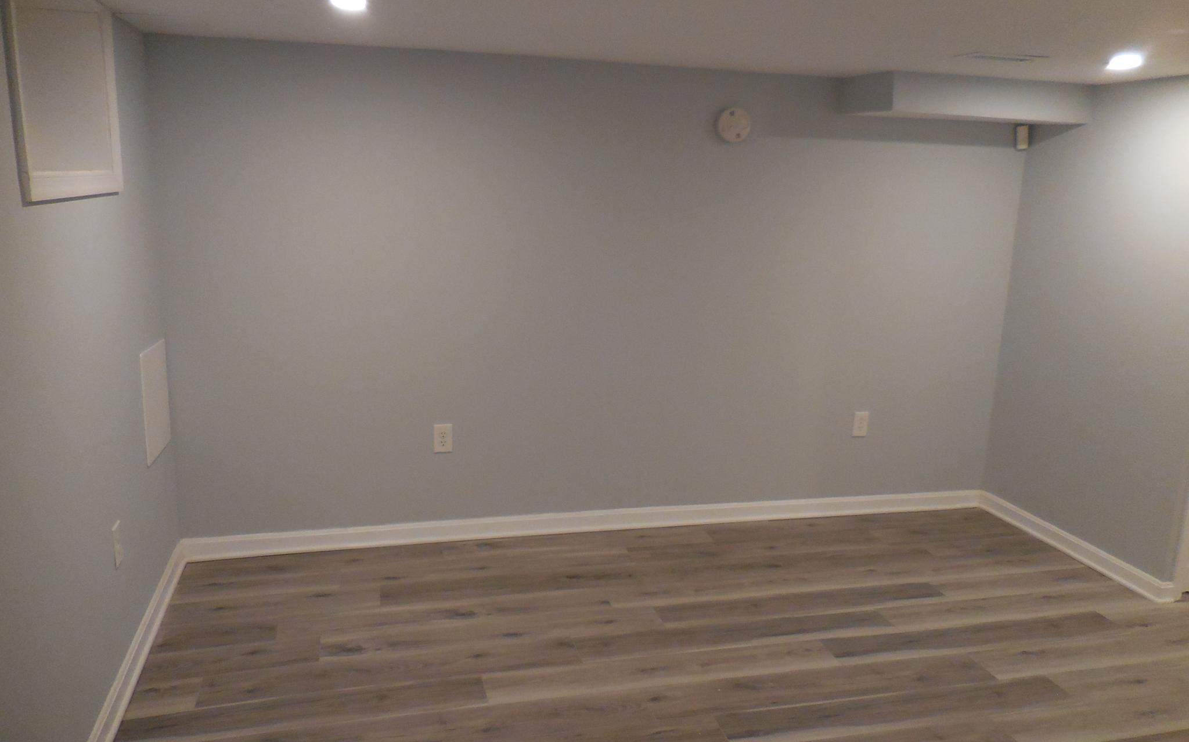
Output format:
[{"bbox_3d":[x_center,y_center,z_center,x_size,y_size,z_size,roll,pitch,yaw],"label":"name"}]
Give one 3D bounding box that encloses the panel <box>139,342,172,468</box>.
[{"bbox_3d":[-1.662,0.109,3.274,0.015,0.405,0.400,-2,13,-15],"label":"panel"}]

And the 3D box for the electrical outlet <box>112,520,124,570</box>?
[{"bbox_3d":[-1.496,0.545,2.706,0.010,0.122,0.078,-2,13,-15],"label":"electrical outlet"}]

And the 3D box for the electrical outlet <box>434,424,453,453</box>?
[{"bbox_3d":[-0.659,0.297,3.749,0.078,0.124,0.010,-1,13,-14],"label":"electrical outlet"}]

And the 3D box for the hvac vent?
[{"bbox_3d":[1.477,-1.134,3.105,0.300,0.015,0.150,-1,13,-14],"label":"hvac vent"}]

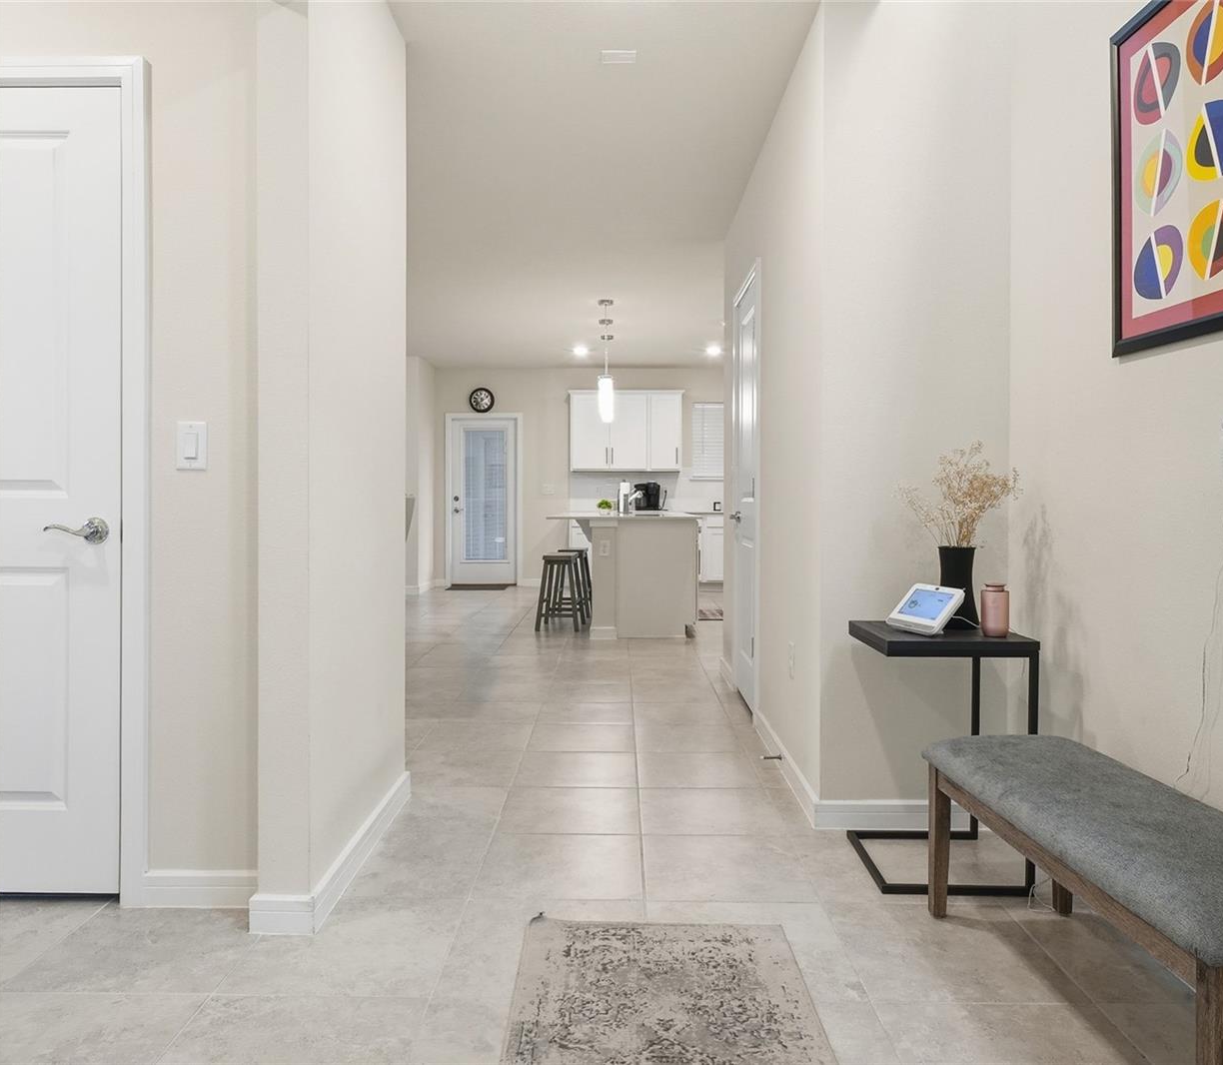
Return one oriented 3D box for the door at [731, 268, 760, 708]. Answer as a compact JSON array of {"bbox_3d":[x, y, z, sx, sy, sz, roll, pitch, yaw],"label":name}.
[{"bbox_3d":[0.662,-0.161,4.140,0.050,2.050,0.780,0,2,1],"label":"door"}]

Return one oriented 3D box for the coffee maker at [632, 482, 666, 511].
[{"bbox_3d":[0.430,-0.423,9.850,0.300,0.340,0.260,0,2,1],"label":"coffee maker"}]

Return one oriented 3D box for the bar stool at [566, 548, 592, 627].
[{"bbox_3d":[-0.342,0.437,7.480,0.330,0.600,0.420,0,2,1],"label":"bar stool"}]

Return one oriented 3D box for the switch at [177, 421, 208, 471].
[{"bbox_3d":[-1.044,-0.216,2.104,0.074,0.119,0.012,0,2,1],"label":"switch"}]

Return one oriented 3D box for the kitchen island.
[{"bbox_3d":[0.107,0.300,7.250,1.140,0.910,2.000,0,2,1],"label":"kitchen island"}]

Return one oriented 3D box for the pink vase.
[{"bbox_3d":[1.014,0.204,2.230,0.076,0.135,0.076,0,2,1],"label":"pink vase"}]

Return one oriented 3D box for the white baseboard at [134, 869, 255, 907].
[{"bbox_3d":[-1.006,0.886,2.103,0.310,0.095,0.016,0,2,1],"label":"white baseboard"}]

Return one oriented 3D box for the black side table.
[{"bbox_3d":[0.893,0.593,2.330,0.385,0.660,0.380,0,2,1],"label":"black side table"}]

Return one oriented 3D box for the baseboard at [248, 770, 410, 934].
[{"bbox_3d":[-0.768,0.874,2.425,0.155,0.095,0.930,0,2,1],"label":"baseboard"}]

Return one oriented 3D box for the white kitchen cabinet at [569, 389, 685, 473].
[{"bbox_3d":[0.183,-1.188,9.970,1.340,0.960,0.350,0,2,1],"label":"white kitchen cabinet"}]

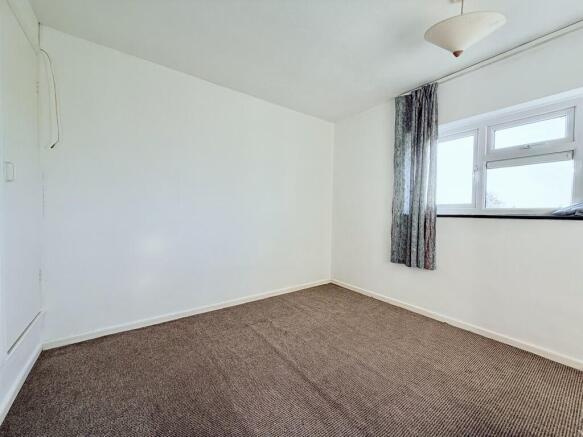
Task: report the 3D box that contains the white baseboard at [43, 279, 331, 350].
[{"bbox_3d":[-0.639,0.955,2.690,3.072,0.070,0.020,0,2,-36],"label":"white baseboard"}]

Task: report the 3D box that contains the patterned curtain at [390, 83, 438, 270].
[{"bbox_3d":[1.303,-0.408,2.522,0.100,1.850,0.440,0,2,-36],"label":"patterned curtain"}]

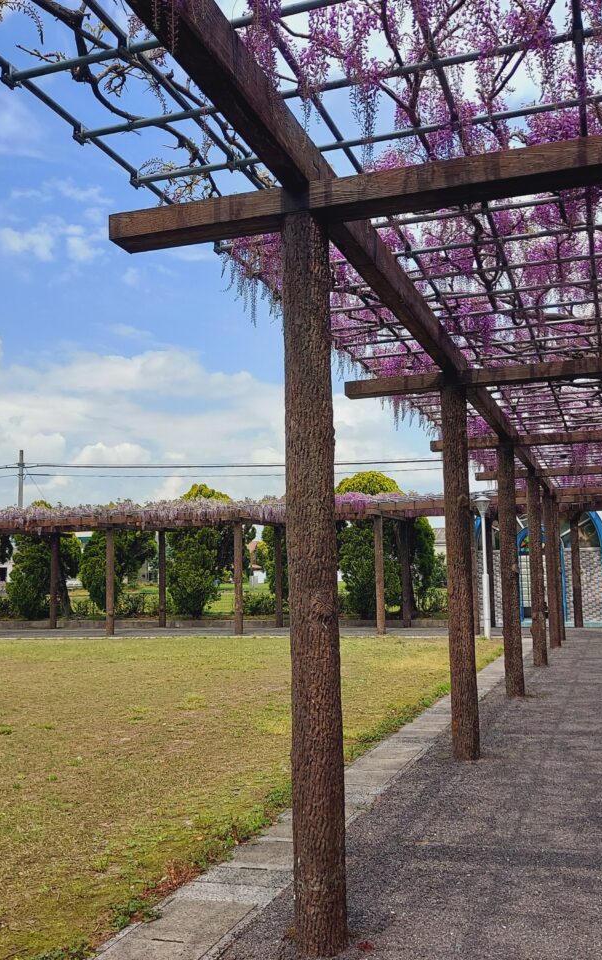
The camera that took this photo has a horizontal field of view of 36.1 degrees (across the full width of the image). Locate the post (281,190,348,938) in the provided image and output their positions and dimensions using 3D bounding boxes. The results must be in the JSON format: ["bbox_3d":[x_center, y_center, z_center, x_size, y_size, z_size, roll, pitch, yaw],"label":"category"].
[{"bbox_3d":[0.061,0.378,3.923,0.210,3.074,0.210,-3,-5,18],"label":"post"}]

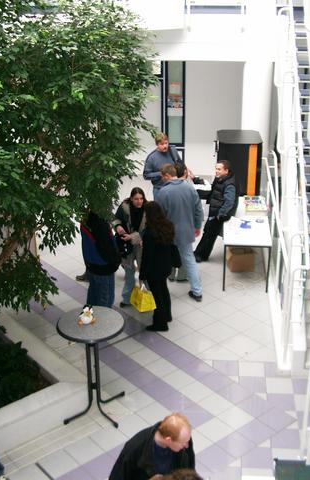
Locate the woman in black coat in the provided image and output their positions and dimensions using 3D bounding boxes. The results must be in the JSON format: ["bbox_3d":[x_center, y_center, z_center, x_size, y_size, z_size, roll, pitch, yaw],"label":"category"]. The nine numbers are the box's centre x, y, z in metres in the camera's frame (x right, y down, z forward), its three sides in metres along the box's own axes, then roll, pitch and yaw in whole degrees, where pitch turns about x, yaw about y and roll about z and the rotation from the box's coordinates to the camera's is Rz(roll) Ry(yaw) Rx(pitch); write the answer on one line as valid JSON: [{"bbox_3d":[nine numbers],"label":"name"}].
[{"bbox_3d":[0.053,0.323,8.536,0.500,1.710,0.380,-17,28,-33],"label":"woman in black coat"}]

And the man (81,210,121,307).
[{"bbox_3d":[-0.637,0.367,8.378,0.520,1.760,0.360,7,24,16],"label":"man"}]

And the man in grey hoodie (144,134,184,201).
[{"bbox_3d":[0.136,-0.851,11.172,0.600,1.830,0.400,-9,26,-20],"label":"man in grey hoodie"}]

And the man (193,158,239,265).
[{"bbox_3d":[0.936,-0.443,10.456,0.620,1.660,0.520,-8,25,-16],"label":"man"}]

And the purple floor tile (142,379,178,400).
[{"bbox_3d":[0.041,1.688,7.716,0.300,0.015,0.300,-19,30,-36],"label":"purple floor tile"}]

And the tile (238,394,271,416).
[{"bbox_3d":[1.078,1.809,7.438,0.300,0.015,0.300,-19,30,-36],"label":"tile"}]

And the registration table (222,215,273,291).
[{"bbox_3d":[1.329,0.188,10.078,0.660,0.720,1.150,2,24,4],"label":"registration table"}]

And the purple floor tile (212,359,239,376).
[{"bbox_3d":[0.837,1.515,8.098,0.302,0.010,0.302,1,24,5],"label":"purple floor tile"}]

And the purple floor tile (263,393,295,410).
[{"bbox_3d":[1.368,1.754,7.385,0.300,0.010,0.300,2,24,4],"label":"purple floor tile"}]

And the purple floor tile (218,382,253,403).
[{"bbox_3d":[0.880,1.693,7.531,0.300,0.010,0.300,-19,30,-36],"label":"purple floor tile"}]

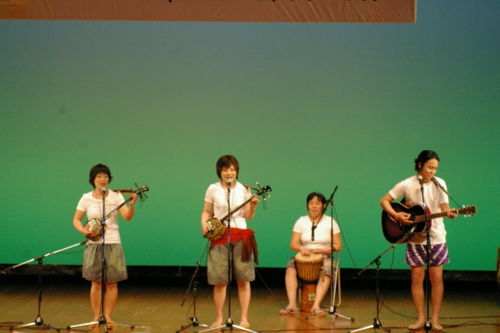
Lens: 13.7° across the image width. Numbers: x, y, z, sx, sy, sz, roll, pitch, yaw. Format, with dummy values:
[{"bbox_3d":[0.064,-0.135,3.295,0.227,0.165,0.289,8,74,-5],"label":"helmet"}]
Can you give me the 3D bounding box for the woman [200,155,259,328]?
[{"bbox_3d":[-0.192,0.701,19.550,0.540,1.610,0.420,0,1,-2],"label":"woman"}]

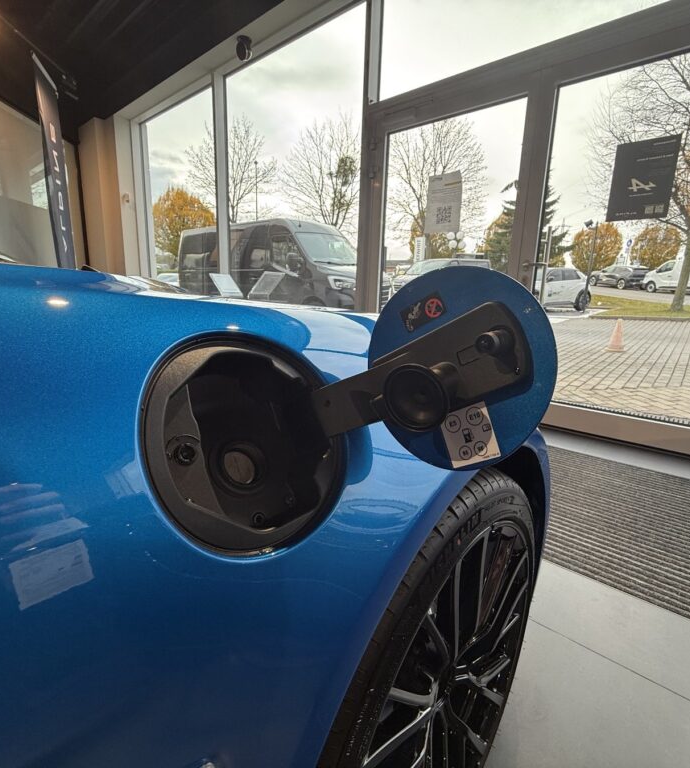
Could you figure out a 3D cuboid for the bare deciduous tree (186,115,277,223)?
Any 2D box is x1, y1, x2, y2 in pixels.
[{"bbox_3d":[-6.131,-9.754,23.005,5.100,9.350,5.100,-1,13,-14],"label":"bare deciduous tree"}]

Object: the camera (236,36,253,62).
[{"bbox_3d":[-0.998,-3.320,4.117,0.130,0.165,0.130,9,14,28],"label":"camera"}]

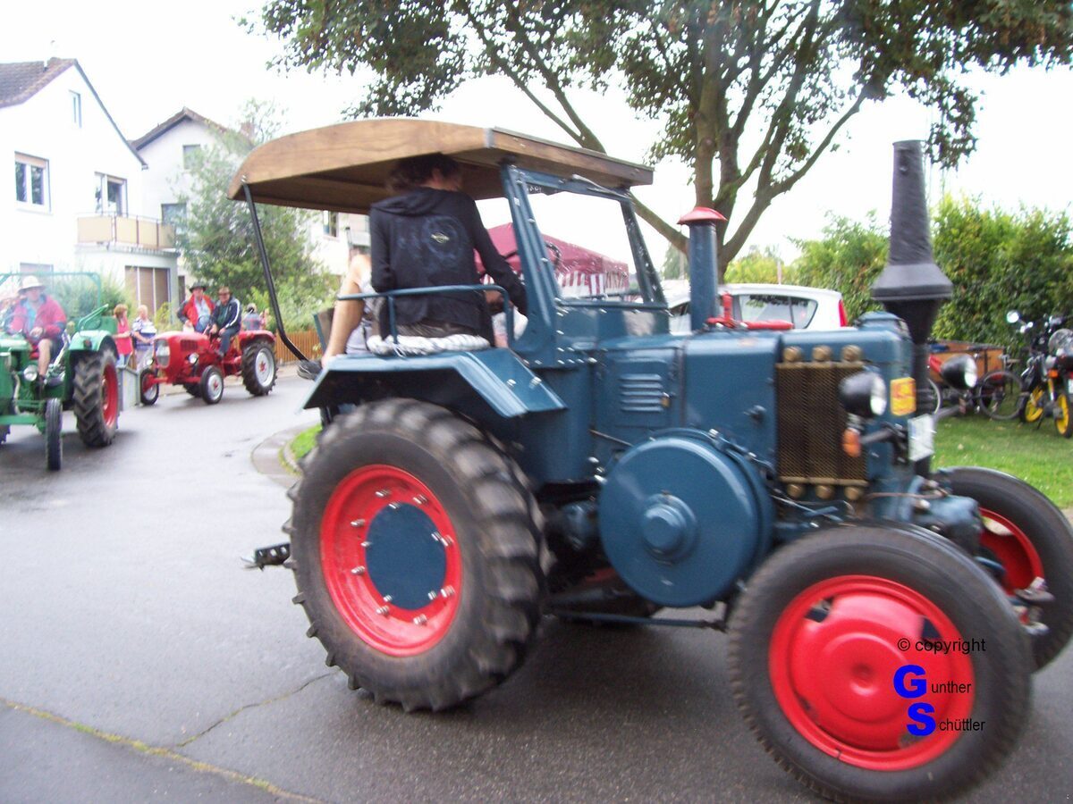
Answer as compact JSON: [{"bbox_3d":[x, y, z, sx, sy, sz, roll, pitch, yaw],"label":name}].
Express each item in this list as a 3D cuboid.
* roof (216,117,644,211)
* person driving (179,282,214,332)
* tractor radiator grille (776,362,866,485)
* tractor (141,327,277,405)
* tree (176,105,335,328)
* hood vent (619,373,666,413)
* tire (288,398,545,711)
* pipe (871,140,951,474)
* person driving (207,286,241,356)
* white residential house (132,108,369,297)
[{"bbox_3d":[-0.390,-1.014,4.597,1.407,0.224,1.254,0,4,34],"label":"roof"},{"bbox_3d":[-6.554,-1.679,20.300,0.580,1.300,0.720,-1,4,13],"label":"person driving"},{"bbox_3d":[0.957,0.069,3.535,0.301,0.398,0.070,0,4,34],"label":"tractor radiator grille"},{"bbox_3d":[-6.132,-0.748,19.800,1.550,1.400,2.750,-1,4,13],"label":"tractor"},{"bbox_3d":[-8.806,-5.250,33.000,5.000,8.200,5.000,-3,4,-16],"label":"tree"},{"bbox_3d":[0.390,-0.033,3.878,0.194,0.148,0.025,0,4,34],"label":"hood vent"},{"bbox_3d":[-0.500,0.590,4.061,1.193,1.193,0.285,0,4,34],"label":"tire"},{"bbox_3d":[1.274,-0.316,3.550,0.275,1.132,0.275,0,4,34],"label":"pipe"},{"bbox_3d":[-5.884,-1.528,19.900,0.550,1.330,0.750,-1,4,13],"label":"person driving"},{"bbox_3d":[-13.283,-7.962,49.000,10.500,10.500,9.500,-2,3,-7],"label":"white residential house"}]

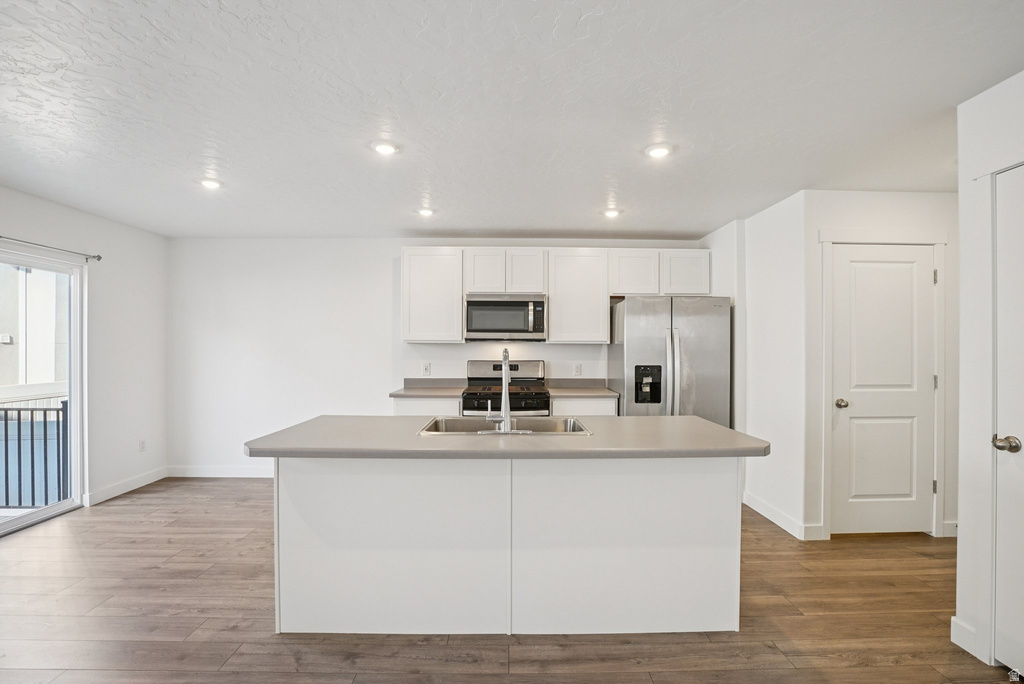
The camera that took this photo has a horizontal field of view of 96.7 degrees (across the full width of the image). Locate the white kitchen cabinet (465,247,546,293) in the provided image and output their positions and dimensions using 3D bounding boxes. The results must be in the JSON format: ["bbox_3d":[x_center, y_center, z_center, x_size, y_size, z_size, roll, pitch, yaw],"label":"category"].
[{"bbox_3d":[-0.068,-0.680,4.448,0.768,0.447,0.320,0,-1,0],"label":"white kitchen cabinet"}]

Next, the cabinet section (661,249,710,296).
[{"bbox_3d":[1.669,-0.660,4.493,0.484,0.455,0.324,0,0,-1],"label":"cabinet section"}]

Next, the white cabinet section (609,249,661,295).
[{"bbox_3d":[1.181,-0.663,4.485,0.491,0.455,0.324,0,0,-1],"label":"white cabinet section"}]

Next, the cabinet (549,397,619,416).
[{"bbox_3d":[0.634,0.931,4.305,0.600,0.878,0.610,0,0,0],"label":"cabinet"}]

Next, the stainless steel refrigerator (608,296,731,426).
[{"bbox_3d":[1.365,0.501,4.157,0.874,1.745,0.820,0,-1,0],"label":"stainless steel refrigerator"}]

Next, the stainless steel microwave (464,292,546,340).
[{"bbox_3d":[-0.055,-0.226,4.420,0.757,0.432,0.390,0,0,0],"label":"stainless steel microwave"}]

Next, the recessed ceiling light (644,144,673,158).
[{"bbox_3d":[0.821,-1.077,2.559,0.158,0.020,0.158,0,-1,0],"label":"recessed ceiling light"}]

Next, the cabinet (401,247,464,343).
[{"bbox_3d":[-0.739,-0.443,4.450,0.600,0.913,0.330,0,0,0],"label":"cabinet"}]

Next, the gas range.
[{"bbox_3d":[-0.050,0.778,4.250,0.760,1.182,0.700,0,0,0],"label":"gas range"}]

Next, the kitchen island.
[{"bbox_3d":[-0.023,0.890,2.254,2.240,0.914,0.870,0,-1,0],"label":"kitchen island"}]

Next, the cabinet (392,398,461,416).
[{"bbox_3d":[-0.752,0.931,4.258,0.608,0.876,0.620,0,-1,0],"label":"cabinet"}]

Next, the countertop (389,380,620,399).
[{"bbox_3d":[-0.064,0.432,4.300,2.010,0.125,0.635,0,0,0],"label":"countertop"}]

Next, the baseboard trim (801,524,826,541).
[{"bbox_3d":[2.052,1.313,3.103,0.175,0.100,0.018,0,-1,0],"label":"baseboard trim"}]

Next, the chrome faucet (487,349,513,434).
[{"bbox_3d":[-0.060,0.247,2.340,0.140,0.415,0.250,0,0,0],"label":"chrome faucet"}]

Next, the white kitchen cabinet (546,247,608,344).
[{"bbox_3d":[0.628,-0.434,4.450,0.600,0.913,0.330,0,0,0],"label":"white kitchen cabinet"}]

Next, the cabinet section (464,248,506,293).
[{"bbox_3d":[-0.252,-0.669,4.461,0.388,0.455,0.324,0,0,-1],"label":"cabinet section"}]

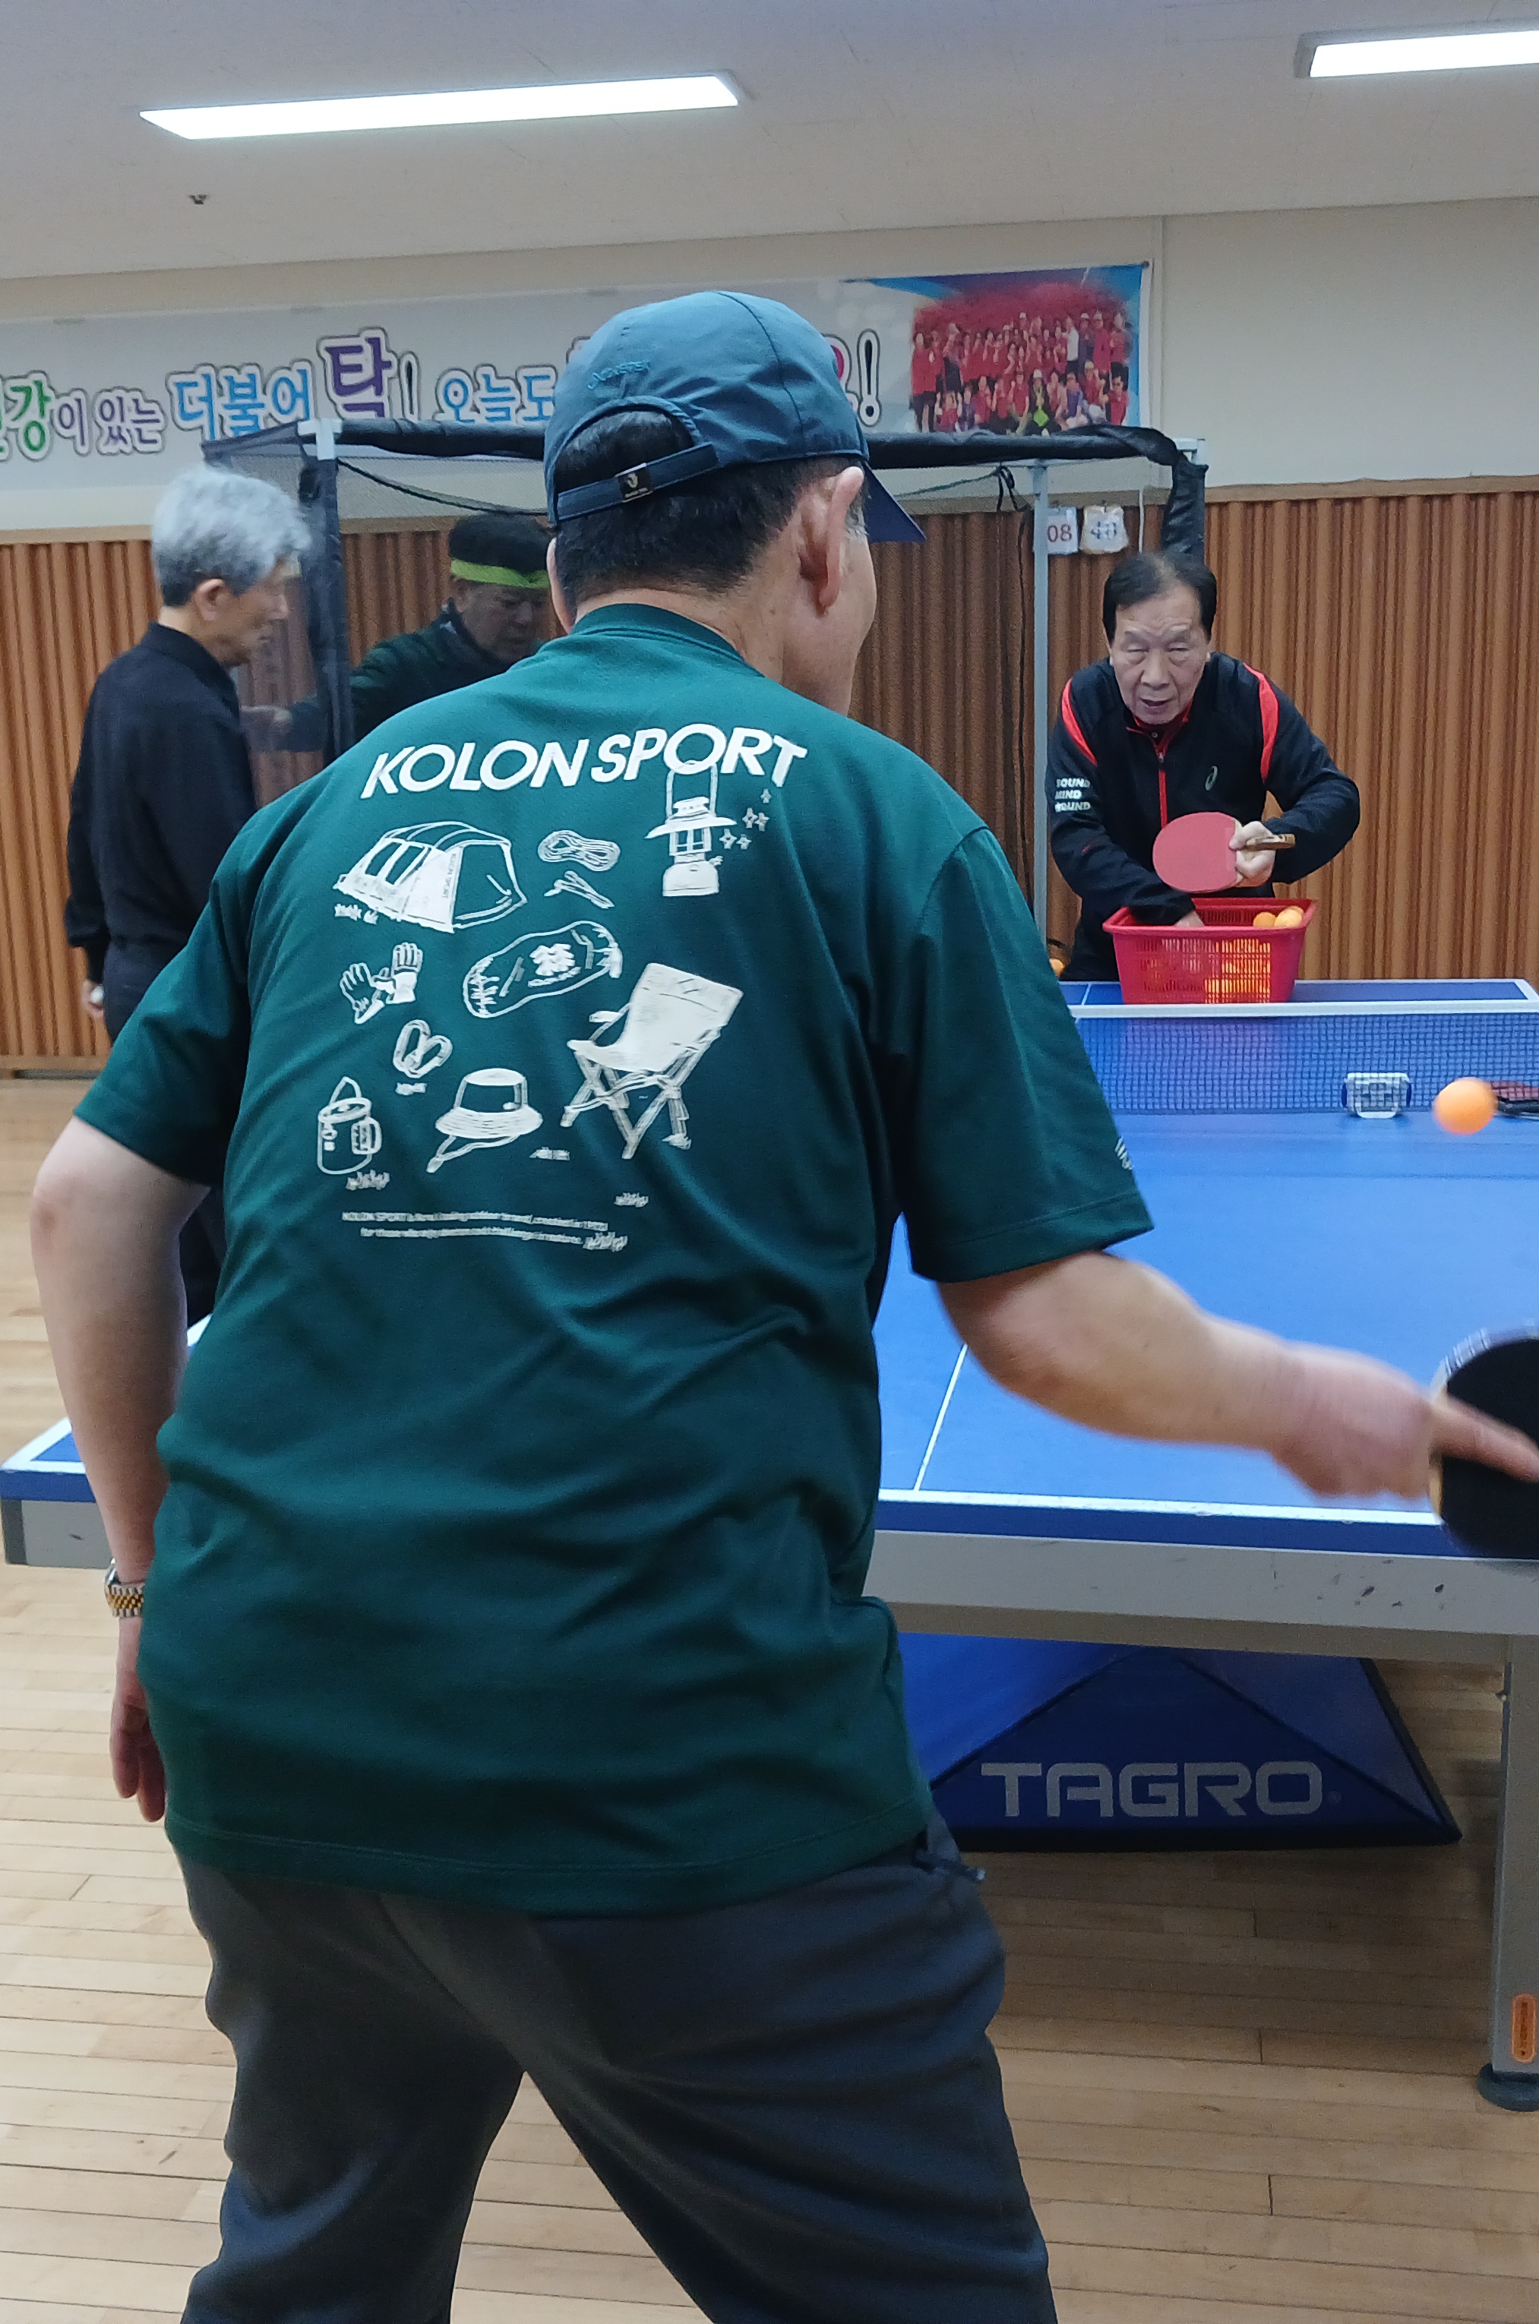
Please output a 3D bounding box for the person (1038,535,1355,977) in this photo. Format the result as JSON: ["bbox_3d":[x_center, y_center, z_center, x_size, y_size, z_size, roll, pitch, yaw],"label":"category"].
[{"bbox_3d":[0.787,-0.364,4.545,0.570,1.540,0.620,0,13,8],"label":"person"}]

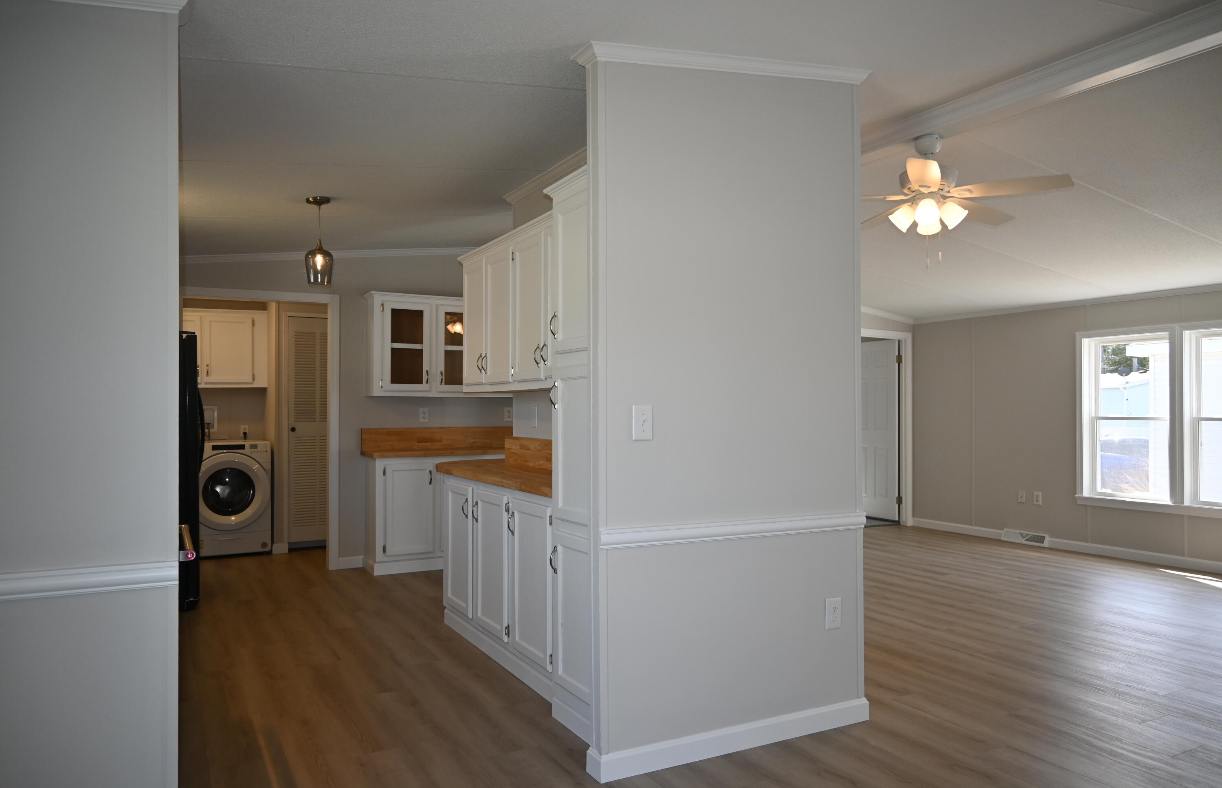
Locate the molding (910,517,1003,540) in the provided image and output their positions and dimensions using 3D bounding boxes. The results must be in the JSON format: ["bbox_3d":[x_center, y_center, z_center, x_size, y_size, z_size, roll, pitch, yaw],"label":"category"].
[{"bbox_3d":[3.499,1.366,8.322,0.014,0.083,1.093,1,-1,-29],"label":"molding"}]

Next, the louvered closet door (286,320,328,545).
[{"bbox_3d":[-2.641,0.313,7.390,0.540,2.000,0.040,0,-1,-29],"label":"louvered closet door"}]

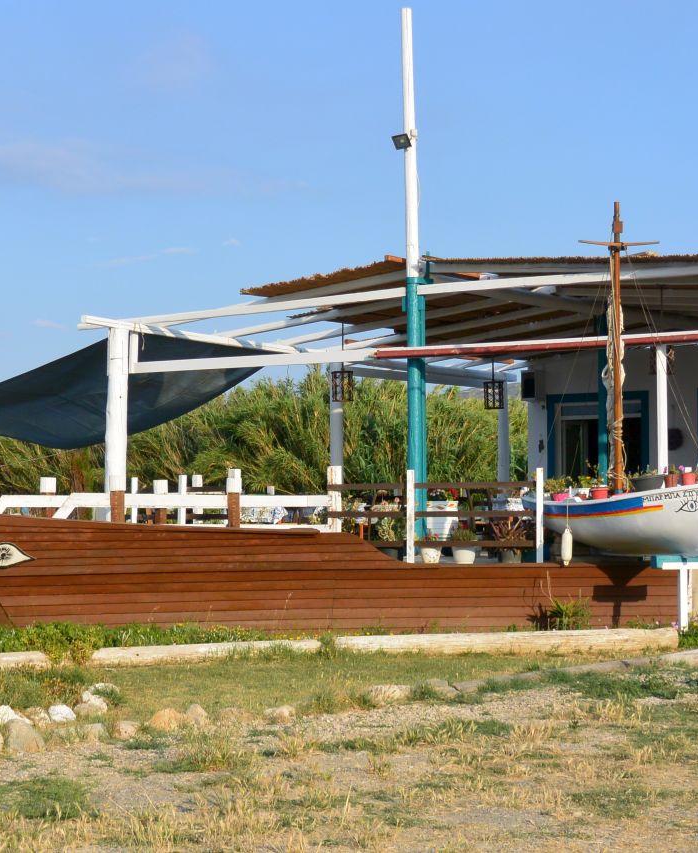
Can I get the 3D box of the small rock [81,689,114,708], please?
[{"bbox_3d":[-1.846,1.997,15.397,0.230,0.142,0.194,0,-2,0],"label":"small rock"}]

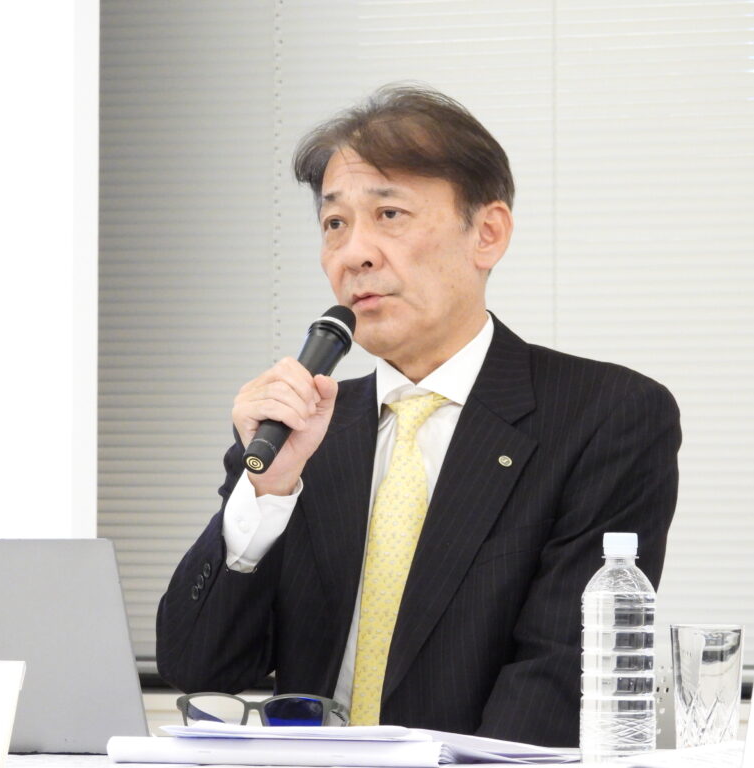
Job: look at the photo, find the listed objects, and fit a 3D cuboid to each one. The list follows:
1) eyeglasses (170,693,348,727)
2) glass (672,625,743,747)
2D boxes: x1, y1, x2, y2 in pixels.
[{"bbox_3d":[-0.095,0.297,4.940,0.143,0.045,0.145,0,1,12],"label":"eyeglasses"},{"bbox_3d":[0.296,0.275,4.910,0.066,0.116,0.066,0,1,0],"label":"glass"}]

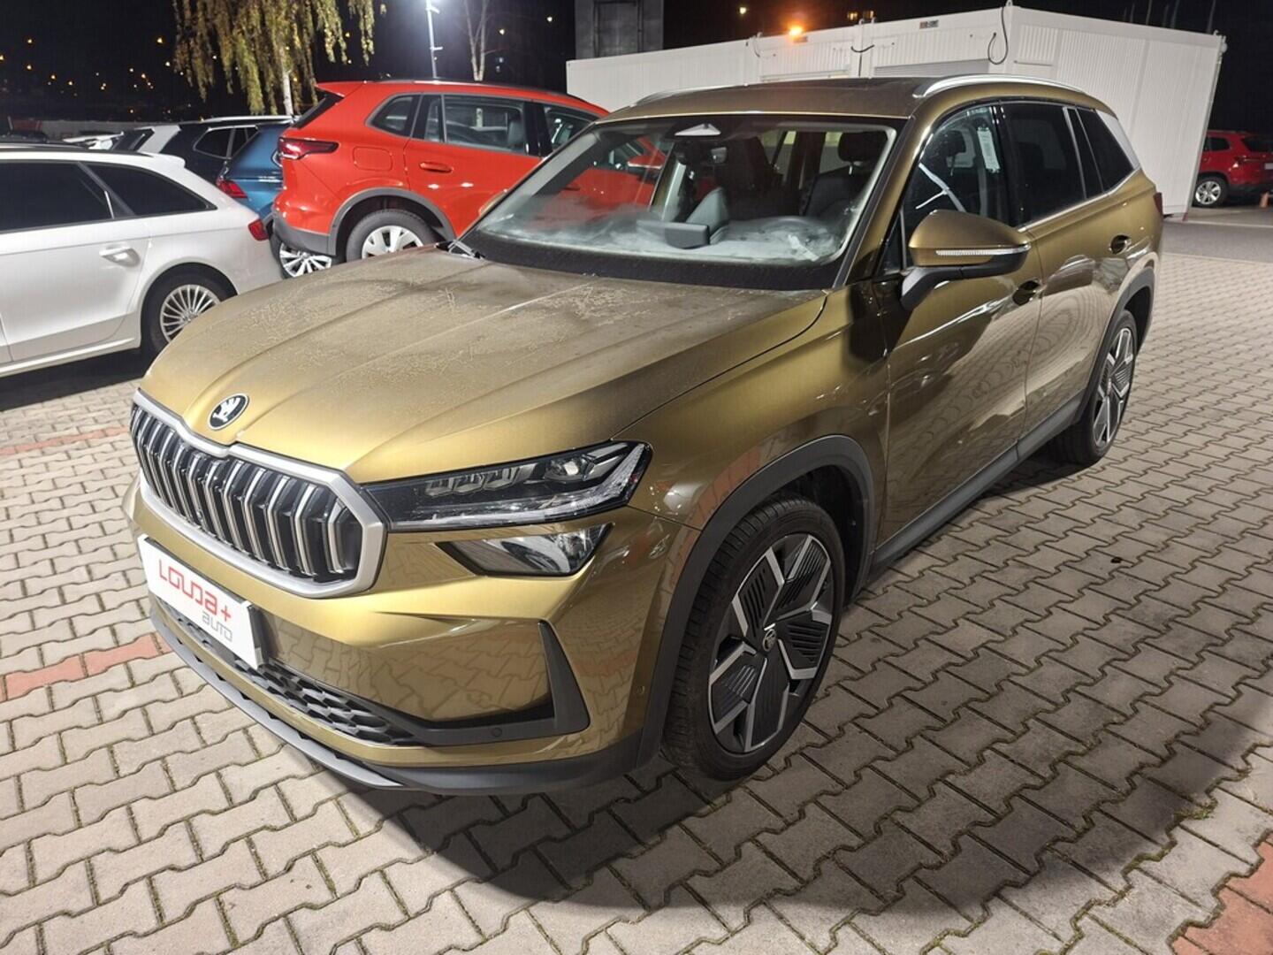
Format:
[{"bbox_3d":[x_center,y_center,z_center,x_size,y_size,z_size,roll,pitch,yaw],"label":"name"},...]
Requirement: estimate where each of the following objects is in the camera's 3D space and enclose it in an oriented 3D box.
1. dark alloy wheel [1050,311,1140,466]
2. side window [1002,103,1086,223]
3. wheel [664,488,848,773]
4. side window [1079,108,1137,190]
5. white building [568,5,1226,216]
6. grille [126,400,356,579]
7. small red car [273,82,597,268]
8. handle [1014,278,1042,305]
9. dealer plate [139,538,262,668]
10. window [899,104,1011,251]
[{"bbox_3d":[2.125,-0.441,3.987,0.235,0.705,0.700,17,28,38],"label":"dark alloy wheel"},{"bbox_3d":[1.402,-1.086,2.917,0.060,0.400,0.680,-9,10,46],"label":"side window"},{"bbox_3d":[0.253,0.365,2.081,0.235,0.705,0.700,17,28,38],"label":"wheel"},{"bbox_3d":[1.958,-1.348,3.503,0.060,0.330,0.620,-10,10,43],"label":"side window"},{"bbox_3d":[4.091,-7.063,17.218,6.066,2.901,11.139,-15,26,-32],"label":"white building"},{"bbox_3d":[-0.880,0.032,1.866,0.980,0.290,0.100,16,25,40],"label":"grille"},{"bbox_3d":[-0.821,-2.577,7.680,4.540,1.660,1.880,-3,20,-12],"label":"small red car"},{"bbox_3d":[1.229,-0.582,2.656,0.060,0.060,0.235,17,28,38],"label":"handle"},{"bbox_3d":[-0.953,0.258,1.833,0.525,0.132,0.028,17,25,38],"label":"dealer plate"},{"bbox_3d":[0.889,-0.852,2.340,0.070,0.385,0.970,-12,8,46],"label":"window"}]

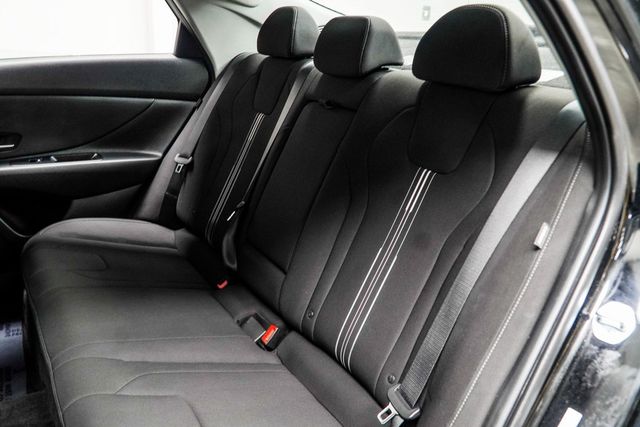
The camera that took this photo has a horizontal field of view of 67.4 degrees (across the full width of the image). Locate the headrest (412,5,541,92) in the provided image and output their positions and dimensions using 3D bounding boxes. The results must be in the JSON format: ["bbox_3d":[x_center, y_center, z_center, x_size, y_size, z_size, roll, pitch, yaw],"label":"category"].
[{"bbox_3d":[0.303,-0.328,0.935,0.122,0.145,0.250,-14,28,-33],"label":"headrest"}]

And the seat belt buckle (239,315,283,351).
[{"bbox_3d":[-0.139,0.278,1.115,0.055,0.038,0.085,-29,35,-25],"label":"seat belt buckle"}]

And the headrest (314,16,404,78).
[{"bbox_3d":[0.098,-0.419,1.195,0.135,0.133,0.235,-14,28,-33],"label":"headrest"}]

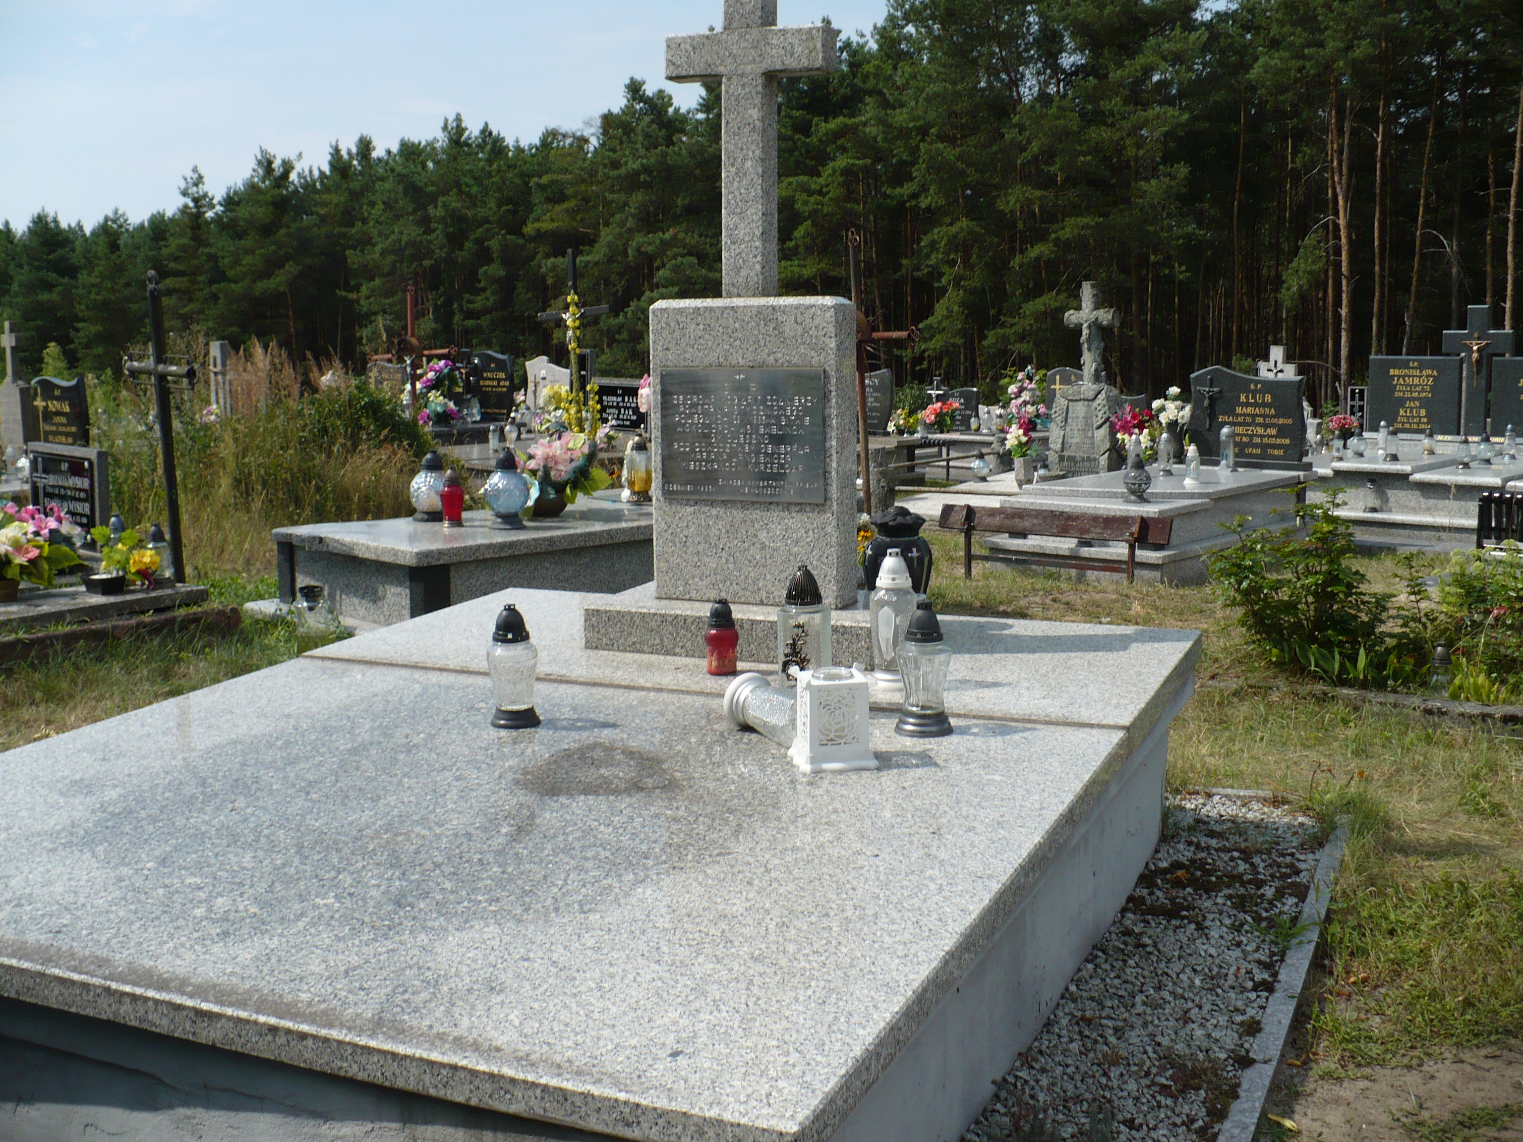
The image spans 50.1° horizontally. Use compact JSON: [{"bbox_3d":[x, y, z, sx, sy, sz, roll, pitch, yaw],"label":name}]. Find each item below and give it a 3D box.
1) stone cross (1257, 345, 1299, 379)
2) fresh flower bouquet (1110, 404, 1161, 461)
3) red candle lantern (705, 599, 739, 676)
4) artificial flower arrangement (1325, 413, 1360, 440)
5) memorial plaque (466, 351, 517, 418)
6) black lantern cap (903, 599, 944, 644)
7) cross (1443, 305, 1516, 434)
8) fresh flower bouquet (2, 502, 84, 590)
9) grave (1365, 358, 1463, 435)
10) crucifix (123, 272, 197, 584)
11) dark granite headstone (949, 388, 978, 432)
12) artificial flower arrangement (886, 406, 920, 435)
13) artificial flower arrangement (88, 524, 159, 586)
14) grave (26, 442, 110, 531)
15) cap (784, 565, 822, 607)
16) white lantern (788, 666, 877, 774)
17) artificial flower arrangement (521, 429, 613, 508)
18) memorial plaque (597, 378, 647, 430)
[{"bbox_3d":[4.758,-1.825,15.000,0.340,0.550,0.100,6,10,40],"label":"stone cross"},{"bbox_3d":[2.724,-1.006,11.871,0.330,0.390,0.290,7,11,39],"label":"fresh flower bouquet"},{"bbox_3d":[-0.103,0.173,4.267,0.088,0.195,0.088,0,8,0],"label":"red candle lantern"},{"bbox_3d":[4.615,-1.148,12.925,0.250,0.200,0.230,7,11,39],"label":"artificial flower arrangement"},{"bbox_3d":[-2.670,-1.829,16.200,0.620,0.720,0.100,7,11,43],"label":"memorial plaque"},{"bbox_3d":[0.337,0.101,3.360,0.080,0.084,0.080,-1,9,0],"label":"black lantern cap"},{"bbox_3d":[4.844,-1.359,11.000,0.440,0.890,0.090,8,13,42],"label":"cross"},{"bbox_3d":[-3.256,-0.108,7.214,0.480,0.410,0.420,7,11,44],"label":"fresh flower bouquet"},{"bbox_3d":[5.100,-1.364,12.697,0.670,0.600,0.080,7,11,39],"label":"grave"},{"bbox_3d":[-3.159,-0.748,8.636,0.620,1.720,0.100,4,10,36],"label":"crucifix"},{"bbox_3d":[2.058,-1.641,16.566,0.345,0.455,0.090,7,11,38],"label":"dark granite headstone"},{"bbox_3d":[1.118,-1.183,12.800,0.250,0.215,0.200,8,13,42],"label":"artificial flower arrangement"},{"bbox_3d":[-2.857,-0.067,7.300,0.290,0.270,0.220,8,13,44],"label":"artificial flower arrangement"},{"bbox_3d":[-3.770,-0.403,8.914,0.876,0.541,0.070,7,11,44],"label":"grave"},{"bbox_3d":[0.089,0.030,3.416,0.080,0.083,0.080,0,8,0],"label":"cap"},{"bbox_3d":[0.138,0.284,3.163,0.143,0.165,0.143,-4,10,-16],"label":"white lantern"},{"bbox_3d":[-1.096,-0.582,9.198,0.500,0.420,0.440,7,11,39],"label":"artificial flower arrangement"},{"bbox_3d":[-1.199,-1.417,13.900,0.570,0.420,0.060,8,13,44],"label":"memorial plaque"}]

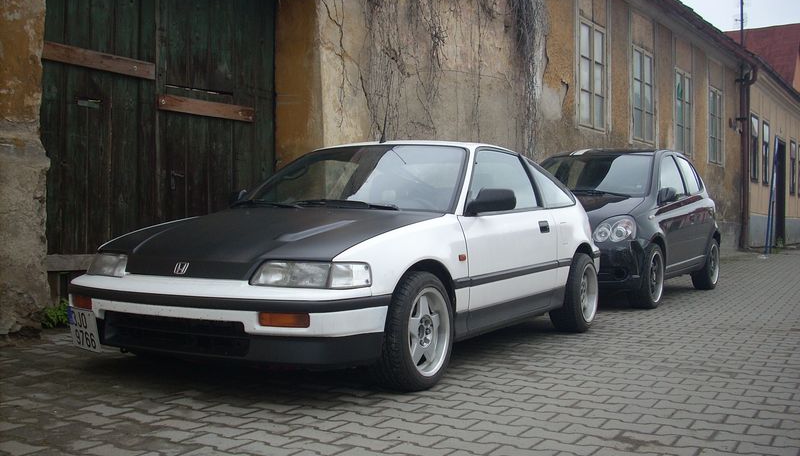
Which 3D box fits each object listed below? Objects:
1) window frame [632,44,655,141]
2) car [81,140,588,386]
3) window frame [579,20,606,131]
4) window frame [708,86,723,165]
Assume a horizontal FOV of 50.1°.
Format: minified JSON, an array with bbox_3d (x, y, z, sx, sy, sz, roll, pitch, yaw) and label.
[{"bbox_3d":[4.228,-2.280,14.853,0.120,1.628,1.036,0,-1,35],"label":"window frame"},{"bbox_3d":[-0.027,0.098,5.218,1.680,1.255,3.755,1,1,30],"label":"car"},{"bbox_3d":[2.950,-2.320,13.044,0.120,1.628,1.036,0,-1,35],"label":"window frame"},{"bbox_3d":[6.868,-2.199,18.591,0.120,1.628,1.036,0,-1,35],"label":"window frame"}]

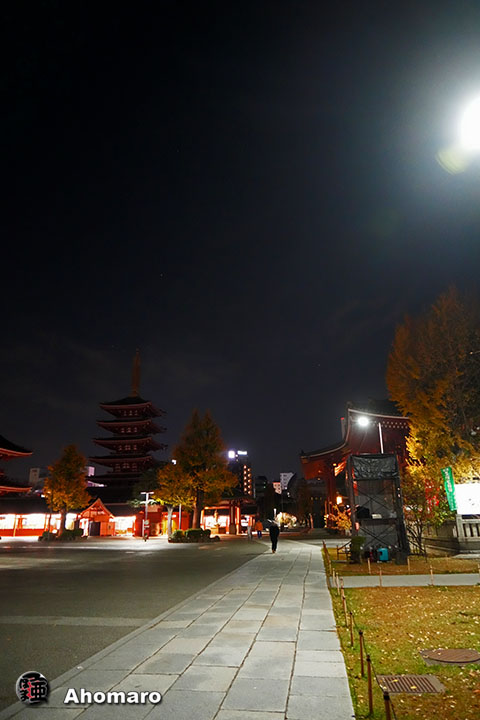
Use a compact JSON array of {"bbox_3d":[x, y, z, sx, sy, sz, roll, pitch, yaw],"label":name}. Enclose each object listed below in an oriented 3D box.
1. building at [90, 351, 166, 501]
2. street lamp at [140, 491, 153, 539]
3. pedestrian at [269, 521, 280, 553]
[{"bbox_3d":[-32.146,20.947,143.644,19.000,51.400,19.000,-3,-19,8],"label":"building"},{"bbox_3d":[-9.511,15.913,49.244,1.350,4.500,0.300,-3,-19,8],"label":"street lamp"},{"bbox_3d":[1.848,9.561,26.014,0.500,1.680,0.330,-3,-19,8],"label":"pedestrian"}]

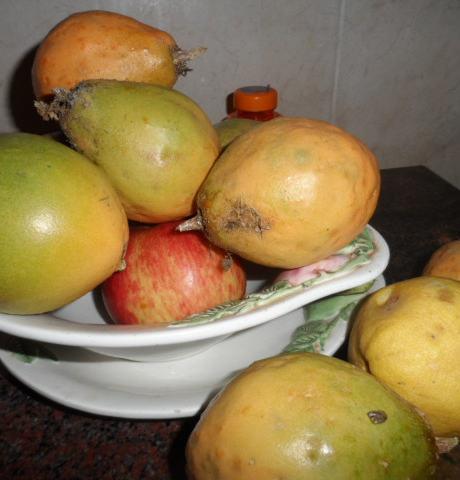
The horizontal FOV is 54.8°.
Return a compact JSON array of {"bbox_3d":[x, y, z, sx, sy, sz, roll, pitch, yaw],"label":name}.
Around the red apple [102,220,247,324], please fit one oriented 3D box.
[{"bbox_3d":[-0.029,0.022,0.236,0.076,0.068,0.076,-1,27,0],"label":"red apple"}]

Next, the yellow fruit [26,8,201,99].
[{"bbox_3d":[-0.081,-0.127,0.317,0.120,0.071,0.071,-1,27,5],"label":"yellow fruit"}]

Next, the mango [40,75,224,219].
[{"bbox_3d":[-0.062,-0.055,0.274,0.121,0.075,0.075,34,35,7],"label":"mango"}]

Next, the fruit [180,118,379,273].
[{"bbox_3d":[0.033,-0.028,0.264,0.121,0.084,0.084,-15,29,-9],"label":"fruit"}]

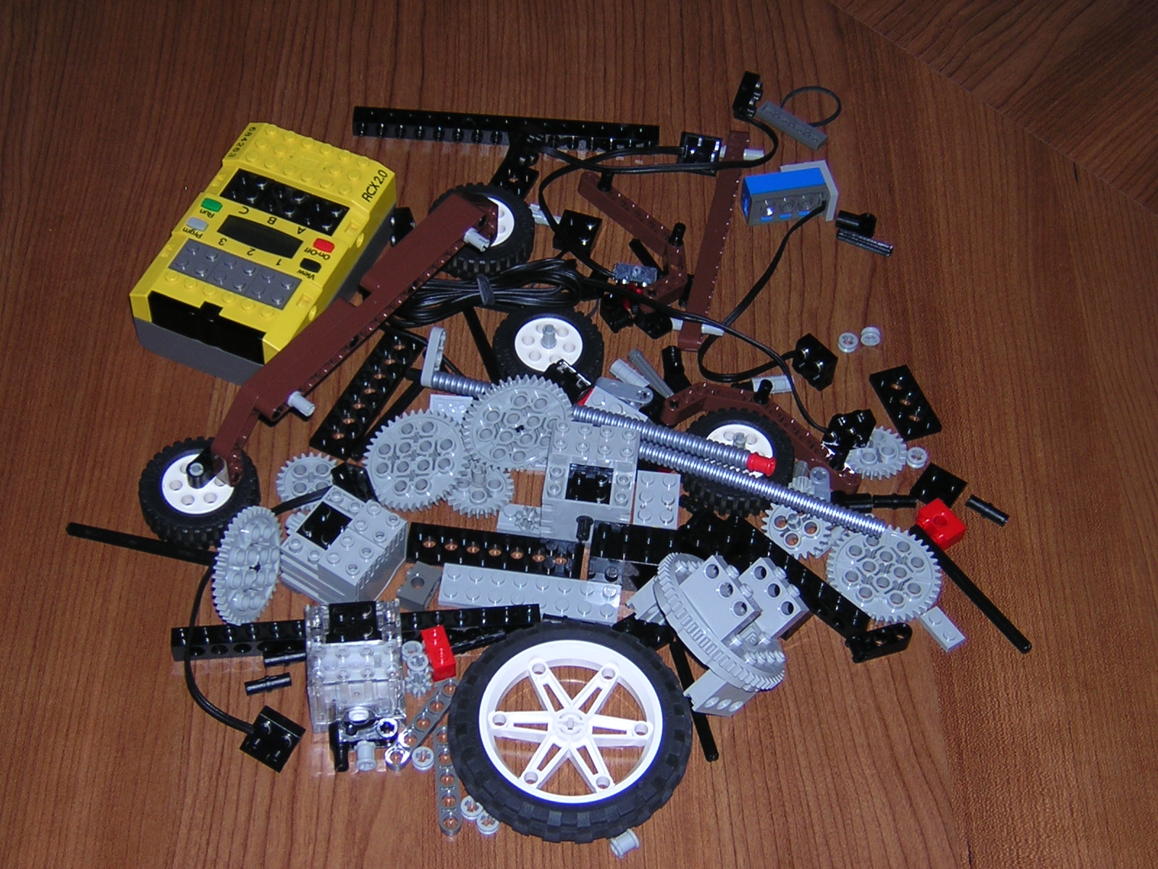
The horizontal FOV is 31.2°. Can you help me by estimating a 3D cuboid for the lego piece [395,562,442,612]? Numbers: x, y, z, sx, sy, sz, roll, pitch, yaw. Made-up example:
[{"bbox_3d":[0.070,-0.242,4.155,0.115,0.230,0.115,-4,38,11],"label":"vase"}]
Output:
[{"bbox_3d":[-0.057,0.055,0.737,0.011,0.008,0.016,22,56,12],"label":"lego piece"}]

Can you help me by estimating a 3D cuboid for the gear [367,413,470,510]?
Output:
[{"bbox_3d":[-0.059,0.010,0.764,0.042,0.008,0.042,-5,60,14],"label":"gear"}]

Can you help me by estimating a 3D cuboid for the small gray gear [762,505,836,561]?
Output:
[{"bbox_3d":[0.079,0.035,0.760,0.026,0.008,0.026,2,54,-3],"label":"small gray gear"}]

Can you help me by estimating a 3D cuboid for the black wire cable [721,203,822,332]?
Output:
[{"bbox_3d":[0.077,-0.068,0.838,0.011,0.008,0.078,32,59,17],"label":"black wire cable"}]

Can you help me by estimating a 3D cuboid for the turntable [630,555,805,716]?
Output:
[{"bbox_3d":[0.049,0.064,0.718,0.043,0.059,0.059,-45,67,19],"label":"turntable"}]

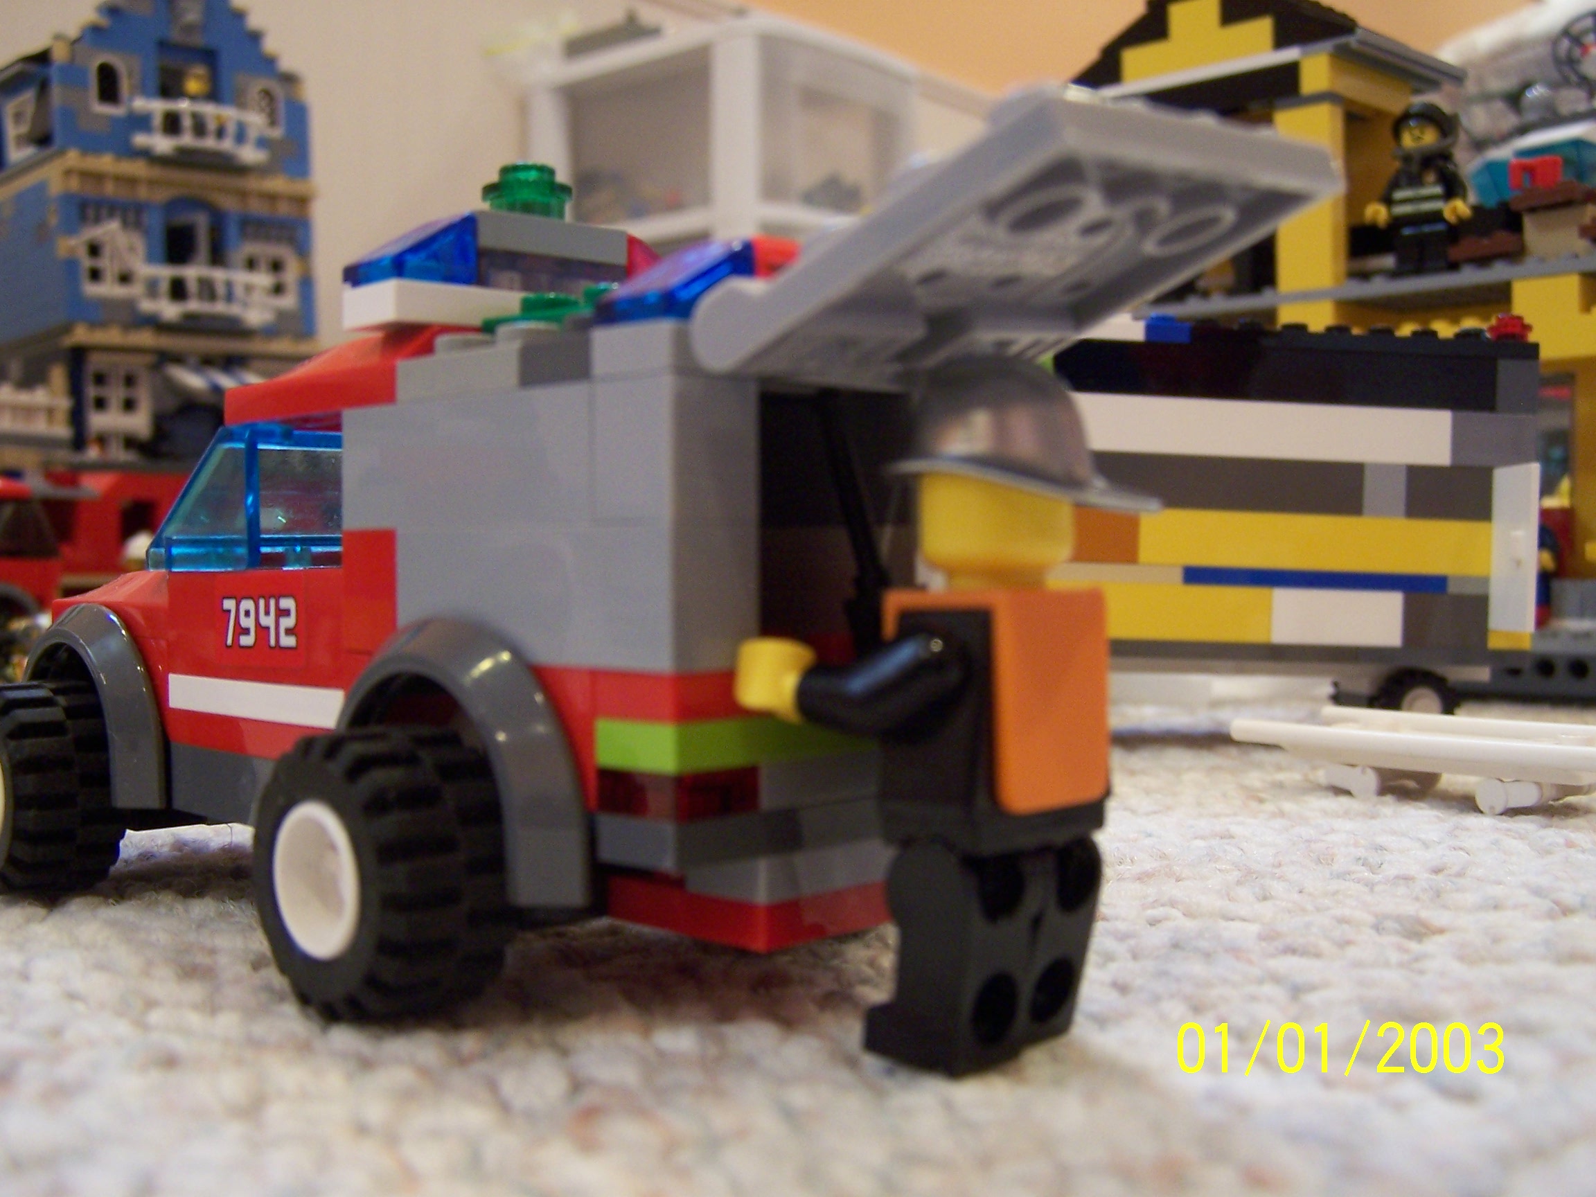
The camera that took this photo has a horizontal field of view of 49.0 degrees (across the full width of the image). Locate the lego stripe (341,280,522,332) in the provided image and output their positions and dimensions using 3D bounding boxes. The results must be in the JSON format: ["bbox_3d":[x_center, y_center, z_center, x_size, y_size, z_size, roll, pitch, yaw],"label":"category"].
[{"bbox_3d":[-0.022,-0.023,0.147,0.032,0.003,0.008,-2,2,-45],"label":"lego stripe"}]

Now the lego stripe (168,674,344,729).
[{"bbox_3d":[-0.045,0.009,0.154,0.008,0.003,0.032,-2,2,-45],"label":"lego stripe"}]

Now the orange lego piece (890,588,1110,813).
[{"bbox_3d":[0.013,0.006,0.112,0.009,0.013,0.014,1,1,37],"label":"orange lego piece"}]

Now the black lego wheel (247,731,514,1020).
[{"bbox_3d":[-0.029,0.019,0.125,0.012,0.021,0.021,-2,2,-45],"label":"black lego wheel"}]

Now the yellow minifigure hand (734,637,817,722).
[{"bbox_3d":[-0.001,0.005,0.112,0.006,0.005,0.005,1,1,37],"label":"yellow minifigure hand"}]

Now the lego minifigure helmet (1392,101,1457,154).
[{"bbox_3d":[0.149,-0.112,0.417,0.014,0.011,0.017,1,2,45],"label":"lego minifigure helmet"}]

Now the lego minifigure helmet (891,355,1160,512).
[{"bbox_3d":[0.014,-0.011,0.112,0.018,0.010,0.014,1,1,37],"label":"lego minifigure helmet"}]

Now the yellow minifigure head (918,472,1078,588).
[{"bbox_3d":[0.013,-0.005,0.113,0.010,0.011,0.010,0,1,0],"label":"yellow minifigure head"}]

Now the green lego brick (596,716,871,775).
[{"bbox_3d":[0.001,0.009,0.126,0.032,0.003,0.008,-2,2,-45],"label":"green lego brick"}]

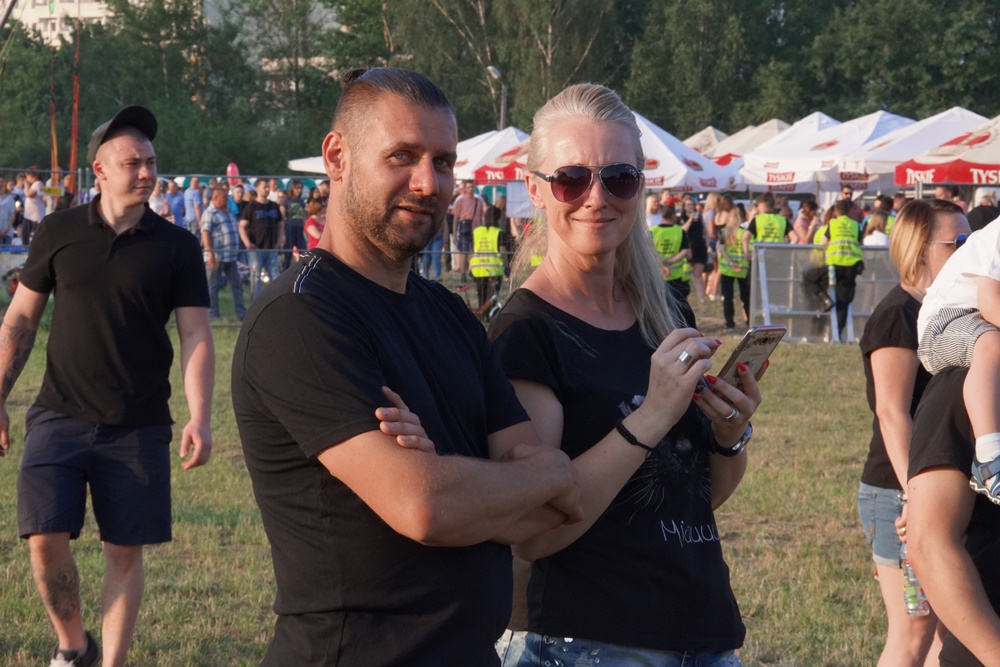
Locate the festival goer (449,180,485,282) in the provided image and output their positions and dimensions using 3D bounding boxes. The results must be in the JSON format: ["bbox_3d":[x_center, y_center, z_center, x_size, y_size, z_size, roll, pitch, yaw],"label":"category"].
[{"bbox_3d":[-0.567,-1.828,63.531,0.580,1.800,0.360,1,2,-7],"label":"festival goer"}]

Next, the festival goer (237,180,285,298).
[{"bbox_3d":[-3.313,-1.229,49.000,0.600,1.830,0.360,-1,2,-16],"label":"festival goer"}]

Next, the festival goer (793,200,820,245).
[{"bbox_3d":[4.150,-0.975,48.000,0.400,1.670,0.440,0,2,-6],"label":"festival goer"}]

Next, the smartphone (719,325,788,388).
[{"bbox_3d":[0.329,0.045,4.750,0.071,0.145,0.008,-3,44,-46],"label":"smartphone"}]

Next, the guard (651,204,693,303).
[{"bbox_3d":[2.111,-0.739,43.800,0.520,1.720,0.360,1,2,18],"label":"guard"}]

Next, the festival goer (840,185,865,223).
[{"bbox_3d":[4.791,-1.148,48.500,0.500,1.820,0.320,0,2,-9],"label":"festival goer"}]

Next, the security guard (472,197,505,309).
[{"bbox_3d":[-0.157,-0.934,48.028,0.500,1.630,0.360,1,2,-11],"label":"security guard"}]

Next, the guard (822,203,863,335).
[{"bbox_3d":[4.381,-0.815,45.000,0.530,1.750,0.420,0,2,-5],"label":"guard"}]

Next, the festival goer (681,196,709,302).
[{"bbox_3d":[3.132,-1.323,56.528,0.500,1.670,0.420,1,2,-24],"label":"festival goer"}]

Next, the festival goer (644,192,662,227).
[{"bbox_3d":[2.460,-1.379,56.529,0.340,1.690,0.470,3,2,30],"label":"festival goer"}]

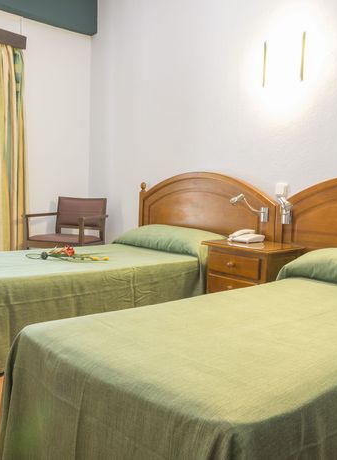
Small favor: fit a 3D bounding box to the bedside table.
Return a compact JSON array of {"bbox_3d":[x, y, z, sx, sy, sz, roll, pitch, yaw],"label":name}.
[{"bbox_3d":[0.546,0.408,3.054,0.478,0.624,0.543,-2,6,-43],"label":"bedside table"}]

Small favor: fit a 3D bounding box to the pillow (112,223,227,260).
[{"bbox_3d":[-0.005,0.069,3.753,0.322,0.193,0.975,-2,6,-43],"label":"pillow"}]

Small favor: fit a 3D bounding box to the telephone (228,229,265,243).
[{"bbox_3d":[0.521,0.042,3.242,0.202,0.078,0.179,-2,6,-43],"label":"telephone"}]

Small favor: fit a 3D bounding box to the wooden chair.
[{"bbox_3d":[-0.886,0.158,4.187,0.540,0.855,0.550,3,4,18],"label":"wooden chair"}]

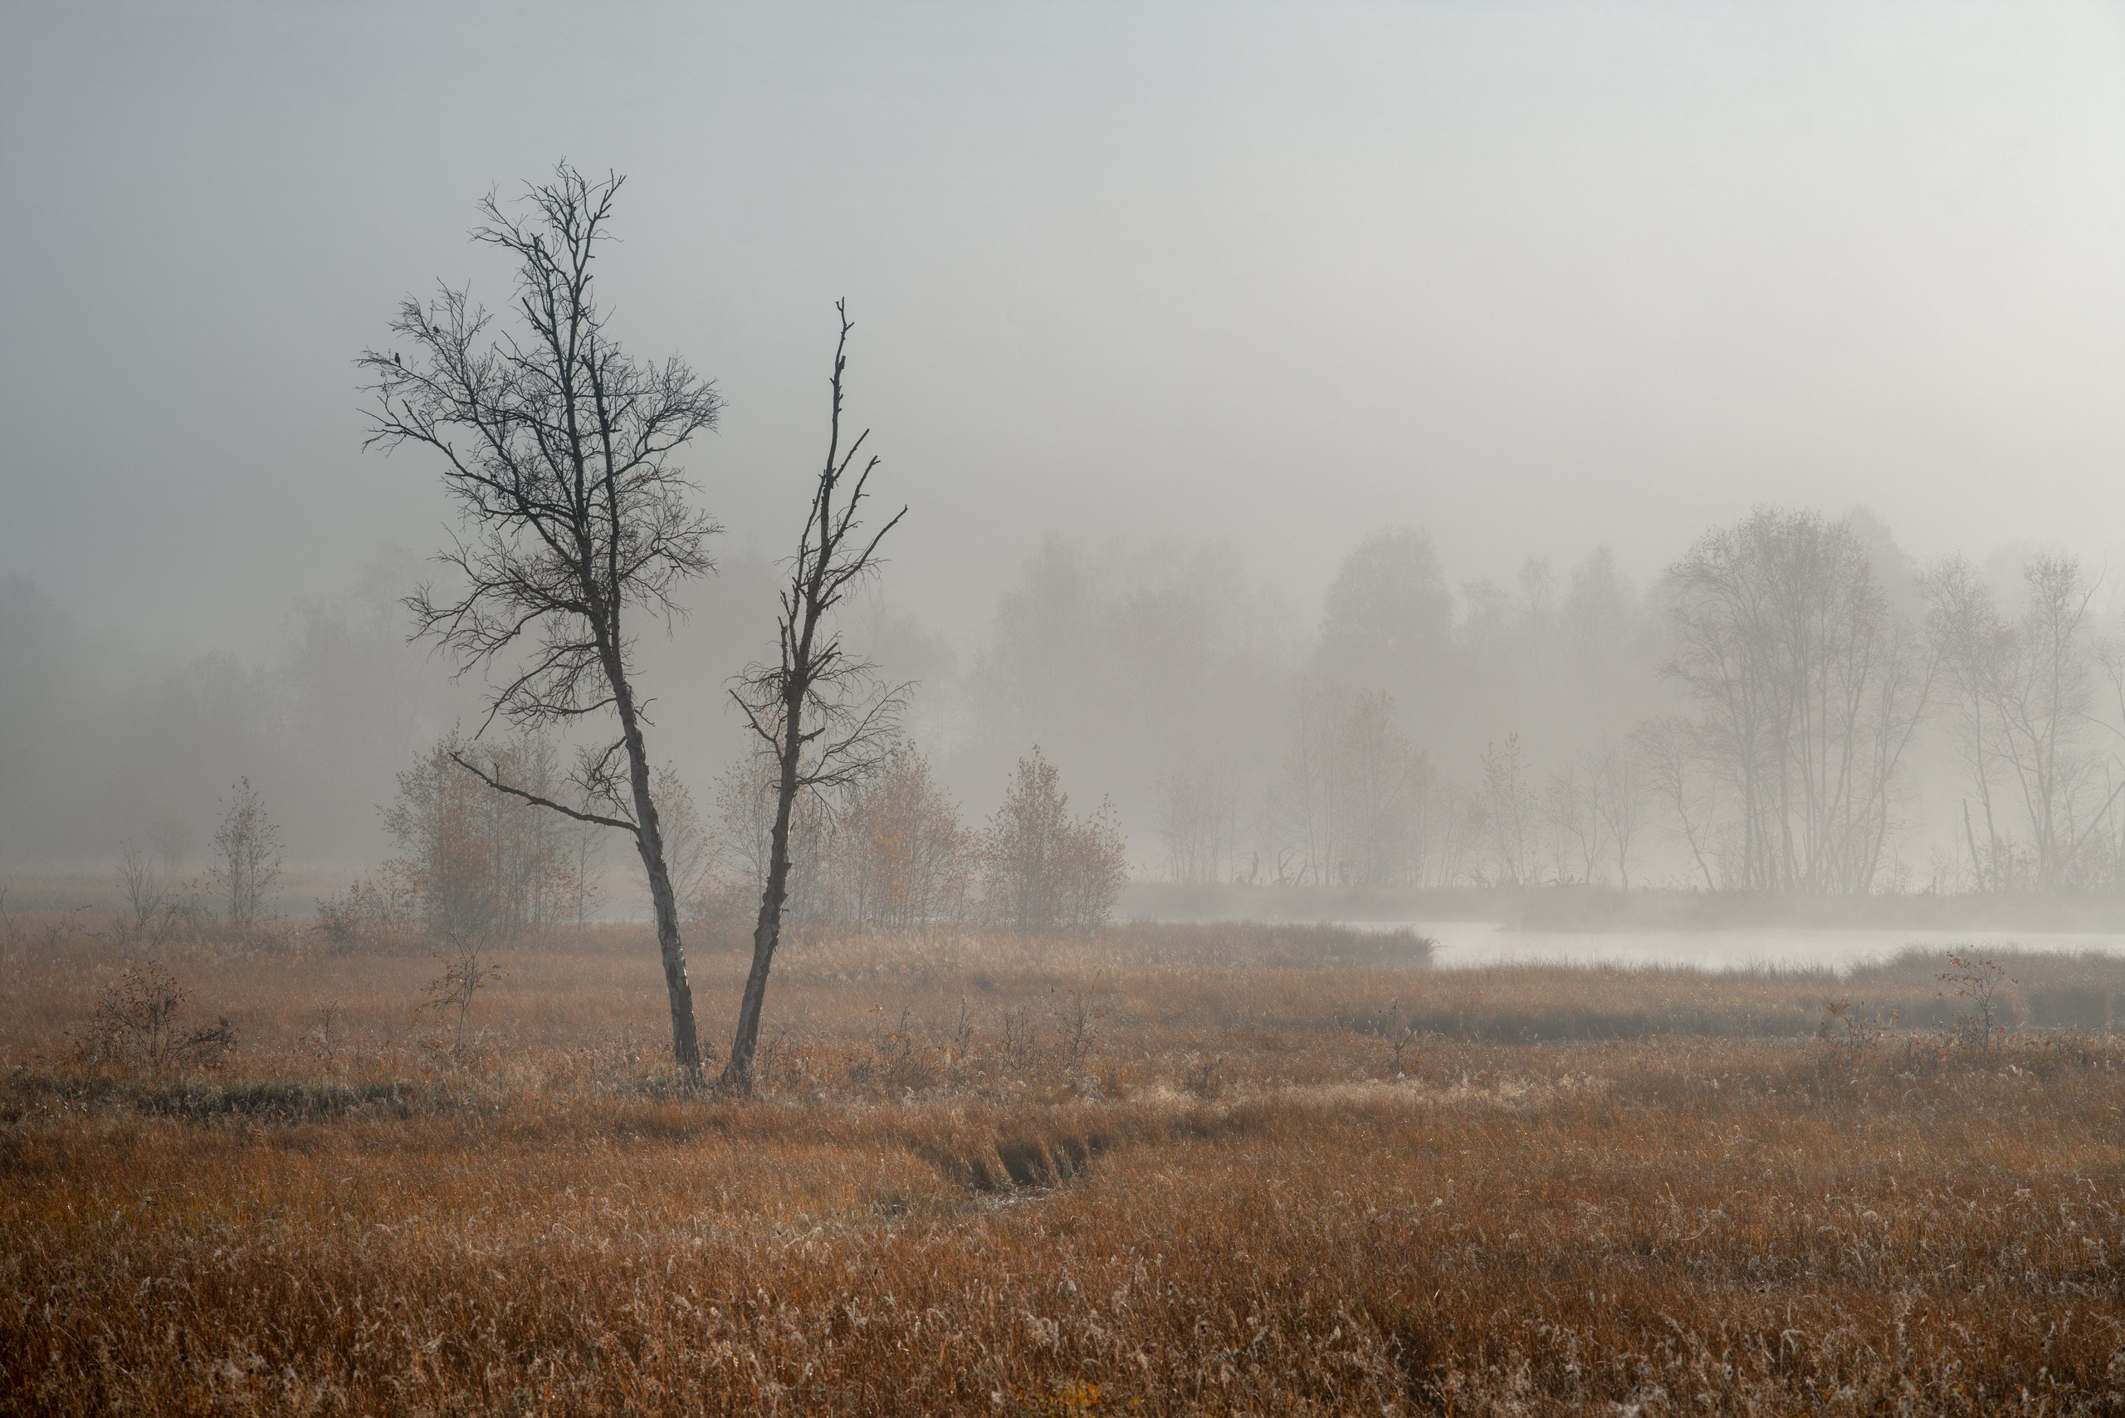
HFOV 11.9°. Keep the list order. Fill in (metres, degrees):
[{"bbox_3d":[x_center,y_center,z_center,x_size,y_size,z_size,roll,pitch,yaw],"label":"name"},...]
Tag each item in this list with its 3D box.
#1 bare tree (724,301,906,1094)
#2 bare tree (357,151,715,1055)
[{"bbox_3d":[-2.387,-0.088,98.000,1.750,7.690,1.600,0,-1,0],"label":"bare tree"},{"bbox_3d":[-5.031,-0.793,98.000,3.510,8.940,3.200,0,-1,0],"label":"bare tree"}]

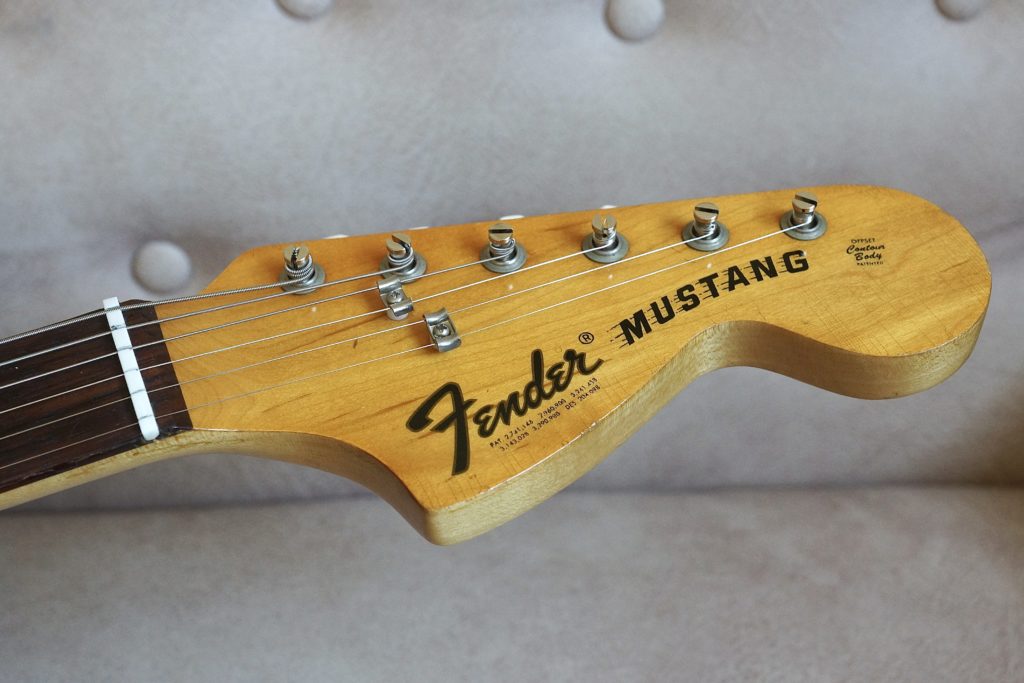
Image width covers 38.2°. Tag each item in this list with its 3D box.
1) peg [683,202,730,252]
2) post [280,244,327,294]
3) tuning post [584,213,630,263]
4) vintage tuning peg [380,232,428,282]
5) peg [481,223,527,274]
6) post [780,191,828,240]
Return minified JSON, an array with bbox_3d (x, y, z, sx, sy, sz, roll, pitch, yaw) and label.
[{"bbox_3d":[0.048,-0.029,0.364,0.011,0.008,0.011,-6,50,-2],"label":"peg"},{"bbox_3d":[-0.052,-0.019,0.361,0.011,0.008,0.011,-6,50,-2],"label":"post"},{"bbox_3d":[0.023,-0.026,0.363,0.011,0.008,0.011,-6,50,-2],"label":"tuning post"},{"bbox_3d":[-0.027,-0.021,0.362,0.011,0.008,0.011,-6,50,-2],"label":"vintage tuning peg"},{"bbox_3d":[-0.002,-0.024,0.362,0.011,0.008,0.011,-6,50,-2],"label":"peg"},{"bbox_3d":[0.072,-0.032,0.365,0.011,0.008,0.011,-6,50,-2],"label":"post"}]

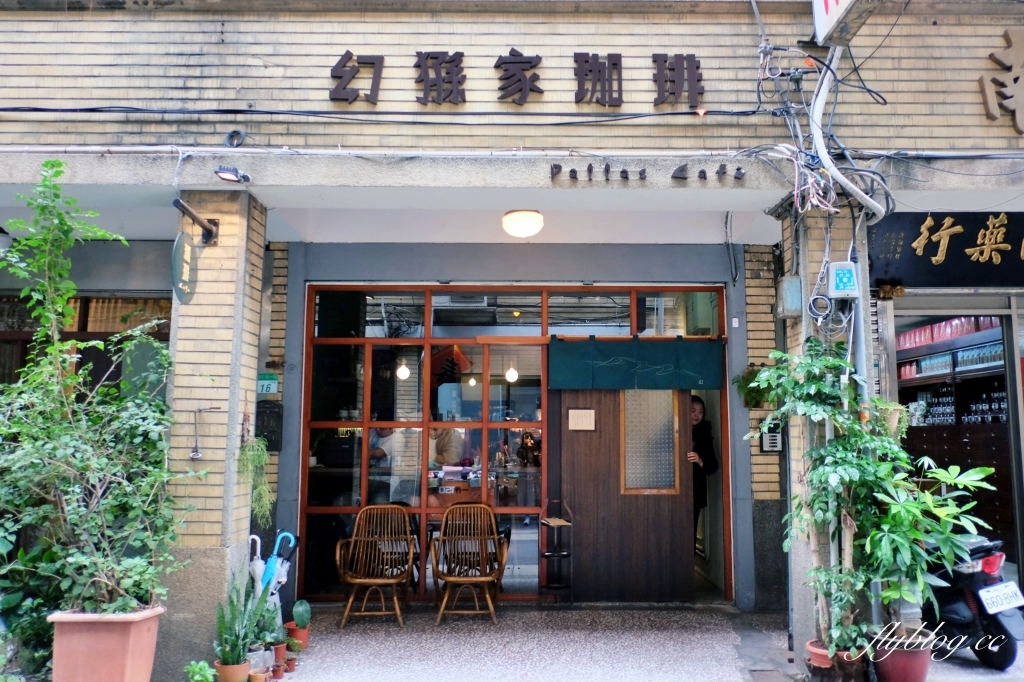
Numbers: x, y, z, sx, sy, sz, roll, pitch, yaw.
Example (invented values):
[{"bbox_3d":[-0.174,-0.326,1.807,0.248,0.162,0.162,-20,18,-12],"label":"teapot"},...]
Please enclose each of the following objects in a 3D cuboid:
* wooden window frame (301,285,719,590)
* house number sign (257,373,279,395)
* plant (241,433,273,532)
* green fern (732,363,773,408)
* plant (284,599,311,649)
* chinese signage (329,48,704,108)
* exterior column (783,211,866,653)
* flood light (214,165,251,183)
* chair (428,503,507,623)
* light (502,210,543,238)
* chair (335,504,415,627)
[{"bbox_3d":[0.035,0.787,6.281,3.501,2.560,0.100,0,-7,0],"label":"wooden window frame"},{"bbox_3d":[-1.970,0.345,6.194,0.175,0.160,0.020,0,-7,0],"label":"house number sign"},{"bbox_3d":[-1.627,0.901,4.891,0.180,0.570,0.220,0,-7,0],"label":"plant"},{"bbox_3d":[1.920,0.355,6.129,0.300,0.360,0.220,0,-7,0],"label":"green fern"},{"bbox_3d":[-1.397,1.860,5.078,0.170,0.290,0.170,0,-7,0],"label":"plant"},{"bbox_3d":[0.030,-1.665,4.880,2.373,0.381,0.060,0,-7,0],"label":"chinese signage"},{"bbox_3d":[2.050,0.514,4.943,0.415,2.915,0.360,0,-7,0],"label":"exterior column"},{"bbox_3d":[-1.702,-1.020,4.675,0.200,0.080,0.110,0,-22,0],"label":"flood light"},{"bbox_3d":[-0.321,1.701,5.920,0.580,0.810,0.560,0,-7,0],"label":"chair"},{"bbox_3d":[0.079,-0.883,5.794,0.300,0.190,0.300,0,-7,0],"label":"light"},{"bbox_3d":[-1.005,1.689,5.838,0.580,0.810,0.560,0,-7,0],"label":"chair"}]

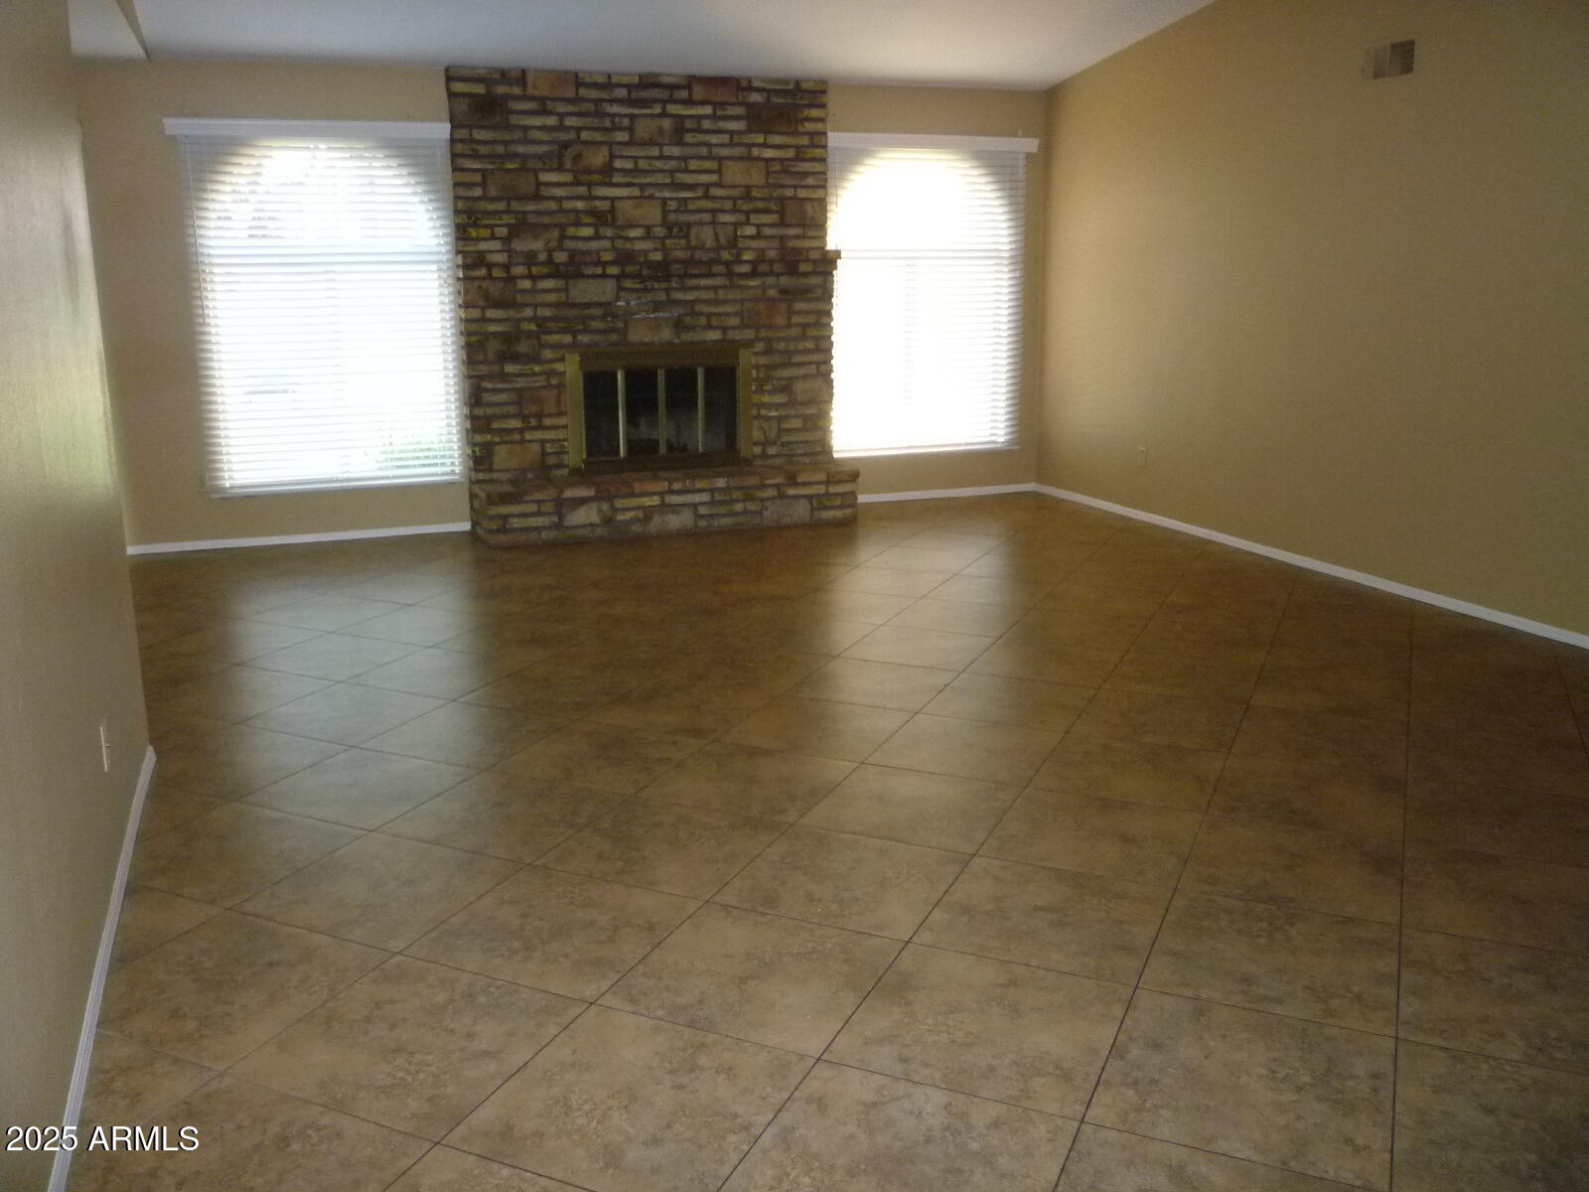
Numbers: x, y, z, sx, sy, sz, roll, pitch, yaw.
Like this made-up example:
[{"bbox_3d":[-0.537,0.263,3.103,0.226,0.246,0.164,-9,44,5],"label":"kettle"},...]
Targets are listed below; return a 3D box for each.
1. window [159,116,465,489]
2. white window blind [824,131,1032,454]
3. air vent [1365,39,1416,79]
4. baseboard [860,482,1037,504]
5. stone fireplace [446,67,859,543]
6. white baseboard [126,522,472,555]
[{"bbox_3d":[-2.382,-1.464,6.841,1.350,1.865,0.101,-5,15,-20],"label":"window"},{"bbox_3d":[0.806,-1.773,7.997,1.345,1.870,0.101,-5,15,-20],"label":"white window blind"},{"bbox_3d":[2.517,-2.270,5.652,0.029,0.140,0.284,-5,15,-20],"label":"air vent"},{"bbox_3d":[0.915,-0.641,8.343,1.431,0.055,0.015,-5,15,-20],"label":"baseboard"},{"bbox_3d":[-0.721,-1.554,7.192,2.111,2.391,0.552,-5,15,-20],"label":"stone fireplace"},{"bbox_3d":[-2.601,-0.312,7.064,1.730,0.054,0.015,-5,15,-20],"label":"white baseboard"}]

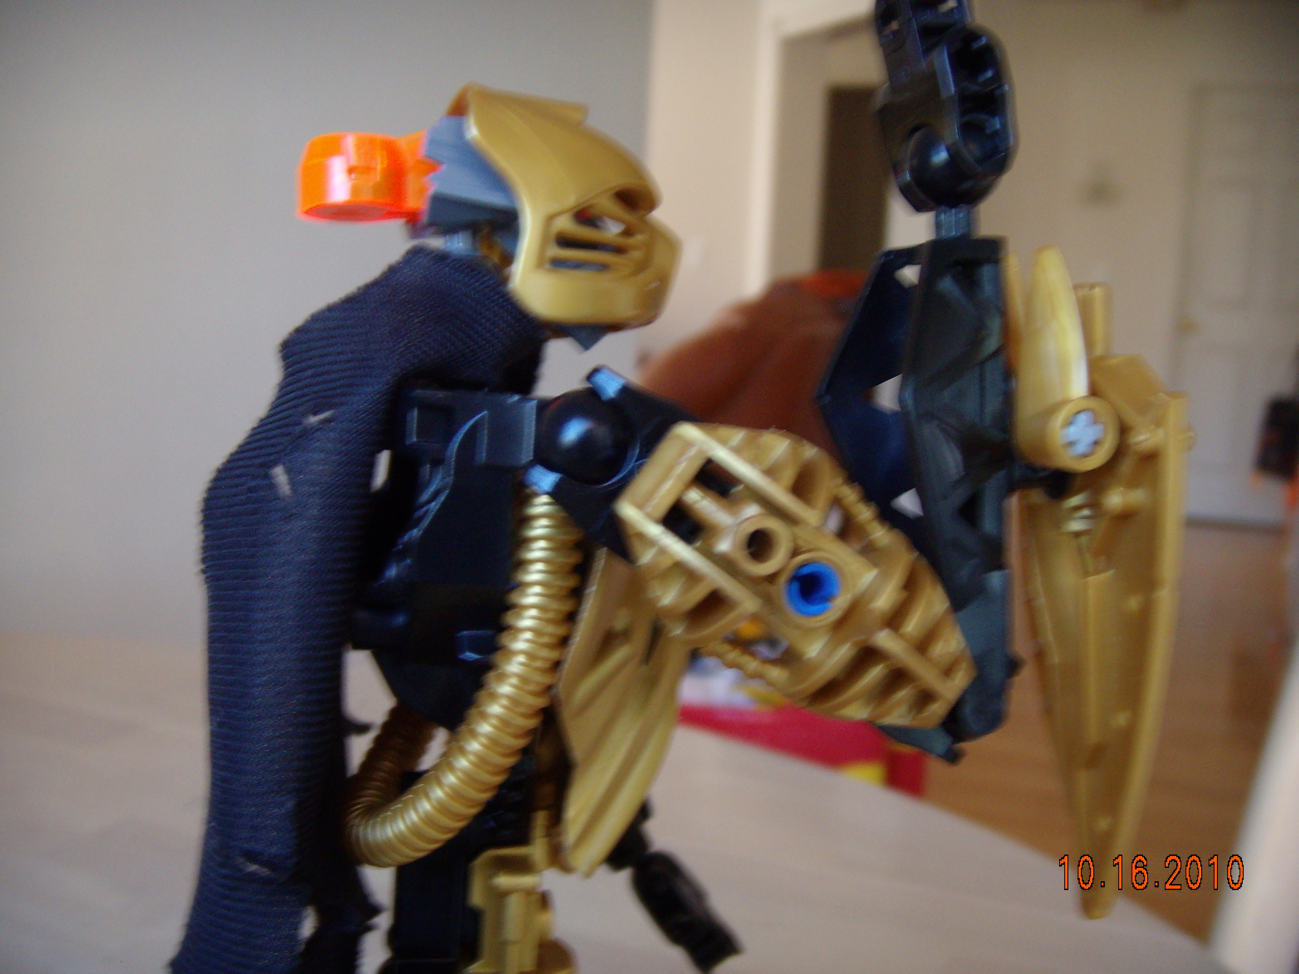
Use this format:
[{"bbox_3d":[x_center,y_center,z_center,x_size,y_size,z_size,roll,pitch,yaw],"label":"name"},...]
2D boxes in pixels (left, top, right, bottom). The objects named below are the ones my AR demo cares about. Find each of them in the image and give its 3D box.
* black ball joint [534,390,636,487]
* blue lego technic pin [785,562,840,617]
[{"bbox_3d":[-0.007,-0.005,0.150,0.010,0.010,0.010,3,5,0],"label":"black ball joint"},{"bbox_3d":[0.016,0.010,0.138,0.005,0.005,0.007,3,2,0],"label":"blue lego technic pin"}]

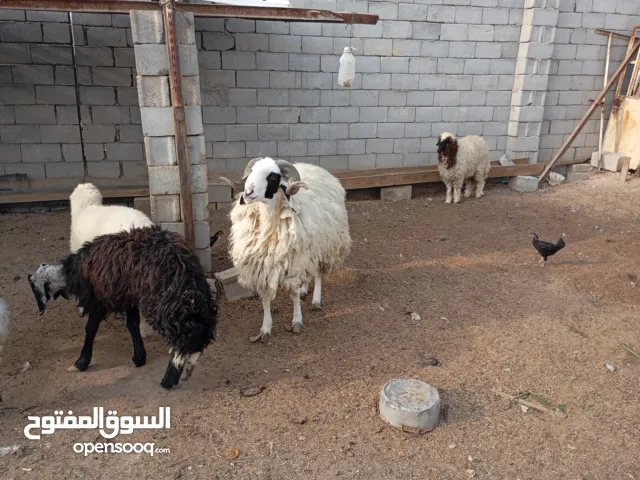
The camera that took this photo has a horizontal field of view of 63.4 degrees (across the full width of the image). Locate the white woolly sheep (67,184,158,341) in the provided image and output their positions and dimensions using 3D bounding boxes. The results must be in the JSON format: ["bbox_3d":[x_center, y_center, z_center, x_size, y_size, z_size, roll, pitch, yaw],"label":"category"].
[{"bbox_3d":[-1.202,0.096,3.006,0.340,0.800,0.780,-13,23,-36],"label":"white woolly sheep"}]

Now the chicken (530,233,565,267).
[{"bbox_3d":[1.819,0.080,4.153,0.310,0.290,0.150,4,18,9],"label":"chicken"}]

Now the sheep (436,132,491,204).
[{"bbox_3d":[1.816,-0.918,6.551,0.380,0.870,0.880,16,23,38],"label":"sheep"}]

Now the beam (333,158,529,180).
[{"bbox_3d":[1.518,-0.955,7.034,3.072,0.120,0.050,-6,19,-15],"label":"beam"}]

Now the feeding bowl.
[{"bbox_3d":[0.383,0.704,2.250,0.275,0.105,0.275,1,18,0],"label":"feeding bowl"}]

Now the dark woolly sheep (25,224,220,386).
[{"bbox_3d":[-0.935,0.290,2.426,1.050,0.760,0.380,7,19,19],"label":"dark woolly sheep"}]

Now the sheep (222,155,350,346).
[{"bbox_3d":[-0.155,0.004,2.991,0.500,1.020,0.980,8,20,21],"label":"sheep"}]

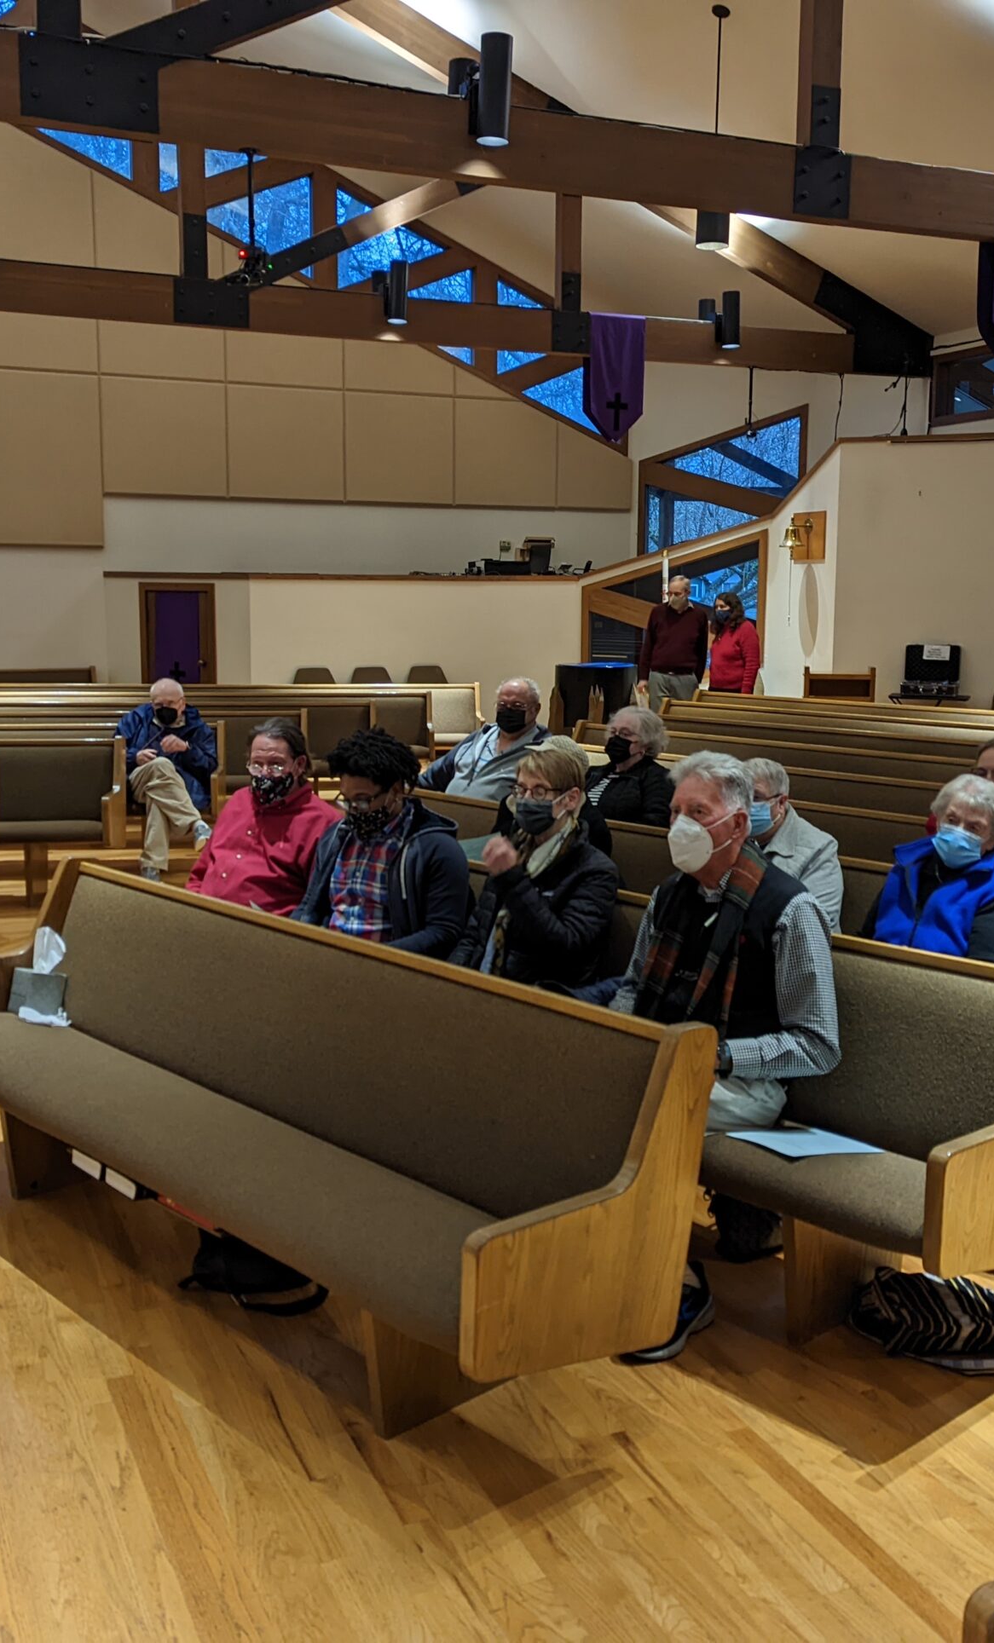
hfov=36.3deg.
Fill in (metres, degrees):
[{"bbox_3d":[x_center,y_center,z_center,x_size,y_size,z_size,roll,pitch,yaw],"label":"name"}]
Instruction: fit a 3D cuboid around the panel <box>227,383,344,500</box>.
[{"bbox_3d":[-2.335,-4.218,16.817,1.330,1.260,0.060,-3,9,-23],"label":"panel"}]

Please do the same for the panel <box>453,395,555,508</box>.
[{"bbox_3d":[0.058,-3.957,16.327,1.170,1.112,0.050,-4,9,-25],"label":"panel"}]

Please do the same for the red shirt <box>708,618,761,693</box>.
[{"bbox_3d":[1.908,-1.332,12.200,0.420,0.620,0.270,7,11,35],"label":"red shirt"}]

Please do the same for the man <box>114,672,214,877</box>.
[{"bbox_3d":[-1.894,-0.260,8.636,0.580,1.100,0.750,-1,9,-7],"label":"man"}]

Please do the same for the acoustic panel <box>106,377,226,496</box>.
[{"bbox_3d":[-3.352,-3.887,15.350,1.269,1.149,0.050,-4,9,-25],"label":"acoustic panel"}]

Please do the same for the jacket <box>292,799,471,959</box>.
[{"bbox_3d":[-0.332,0.237,4.376,0.520,0.580,0.420,7,11,37],"label":"jacket"}]

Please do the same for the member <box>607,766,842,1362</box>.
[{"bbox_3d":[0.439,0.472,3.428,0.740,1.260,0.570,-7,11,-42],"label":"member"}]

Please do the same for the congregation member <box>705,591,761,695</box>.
[{"bbox_3d":[1.934,-1.048,12.379,0.450,1.640,0.300,7,11,38],"label":"congregation member"}]

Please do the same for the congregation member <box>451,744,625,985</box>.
[{"bbox_3d":[0.003,0.408,3.907,0.720,1.240,0.540,-7,11,-42],"label":"congregation member"}]

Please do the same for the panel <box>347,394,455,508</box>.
[{"bbox_3d":[-1.020,-3.888,15.820,1.200,1.112,0.050,-4,9,-25],"label":"panel"}]

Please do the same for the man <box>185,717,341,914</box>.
[{"bbox_3d":[-0.768,0.300,4.750,0.540,1.220,0.680,7,11,39],"label":"man"}]

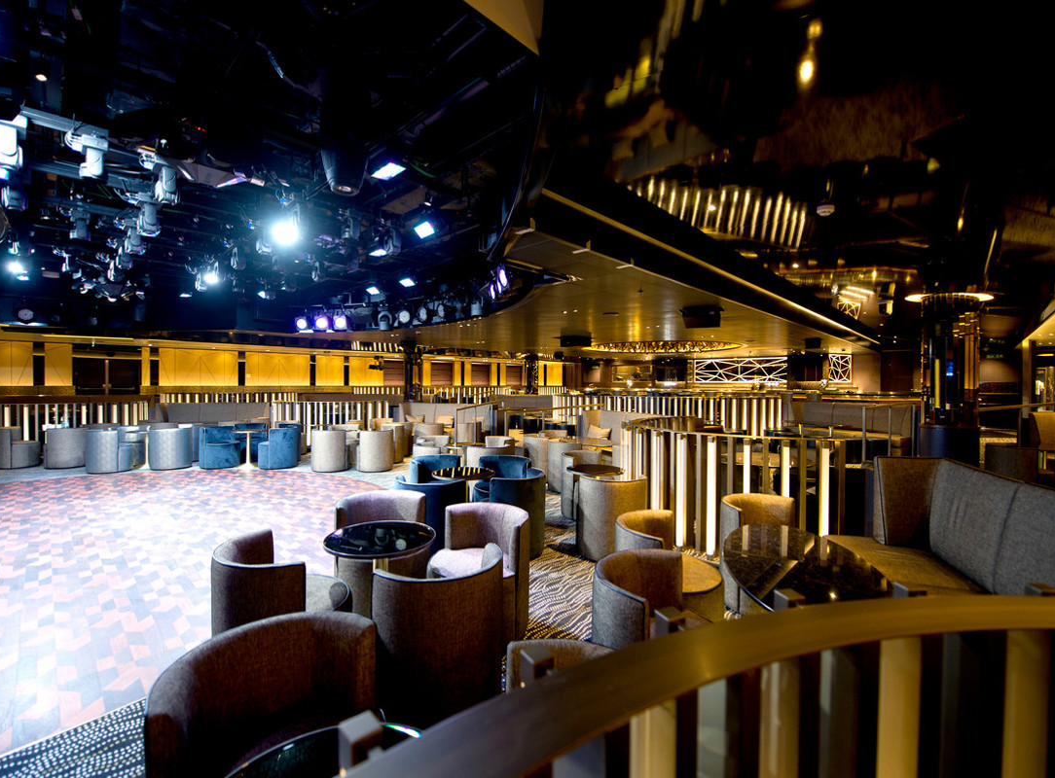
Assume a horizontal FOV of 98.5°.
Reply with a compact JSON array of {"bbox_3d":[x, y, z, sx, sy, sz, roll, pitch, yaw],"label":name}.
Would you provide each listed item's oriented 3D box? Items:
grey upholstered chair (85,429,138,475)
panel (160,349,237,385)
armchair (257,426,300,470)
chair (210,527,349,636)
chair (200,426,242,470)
[{"bbox_3d":[-7.328,1.066,7.980,0.630,0.700,0.640,1,1,40],"label":"grey upholstered chair"},{"bbox_3d":[-11.830,-0.760,16.460,0.060,1.300,2.350,1,1,42],"label":"panel"},{"bbox_3d":[-4.601,1.074,8.380,0.640,0.700,0.630,0,1,-2],"label":"armchair"},{"bbox_3d":[-1.275,1.179,2.409,0.655,0.702,0.655,0,1,-41],"label":"chair"},{"bbox_3d":[-5.769,1.098,8.546,0.655,0.702,0.655,0,1,9],"label":"chair"}]

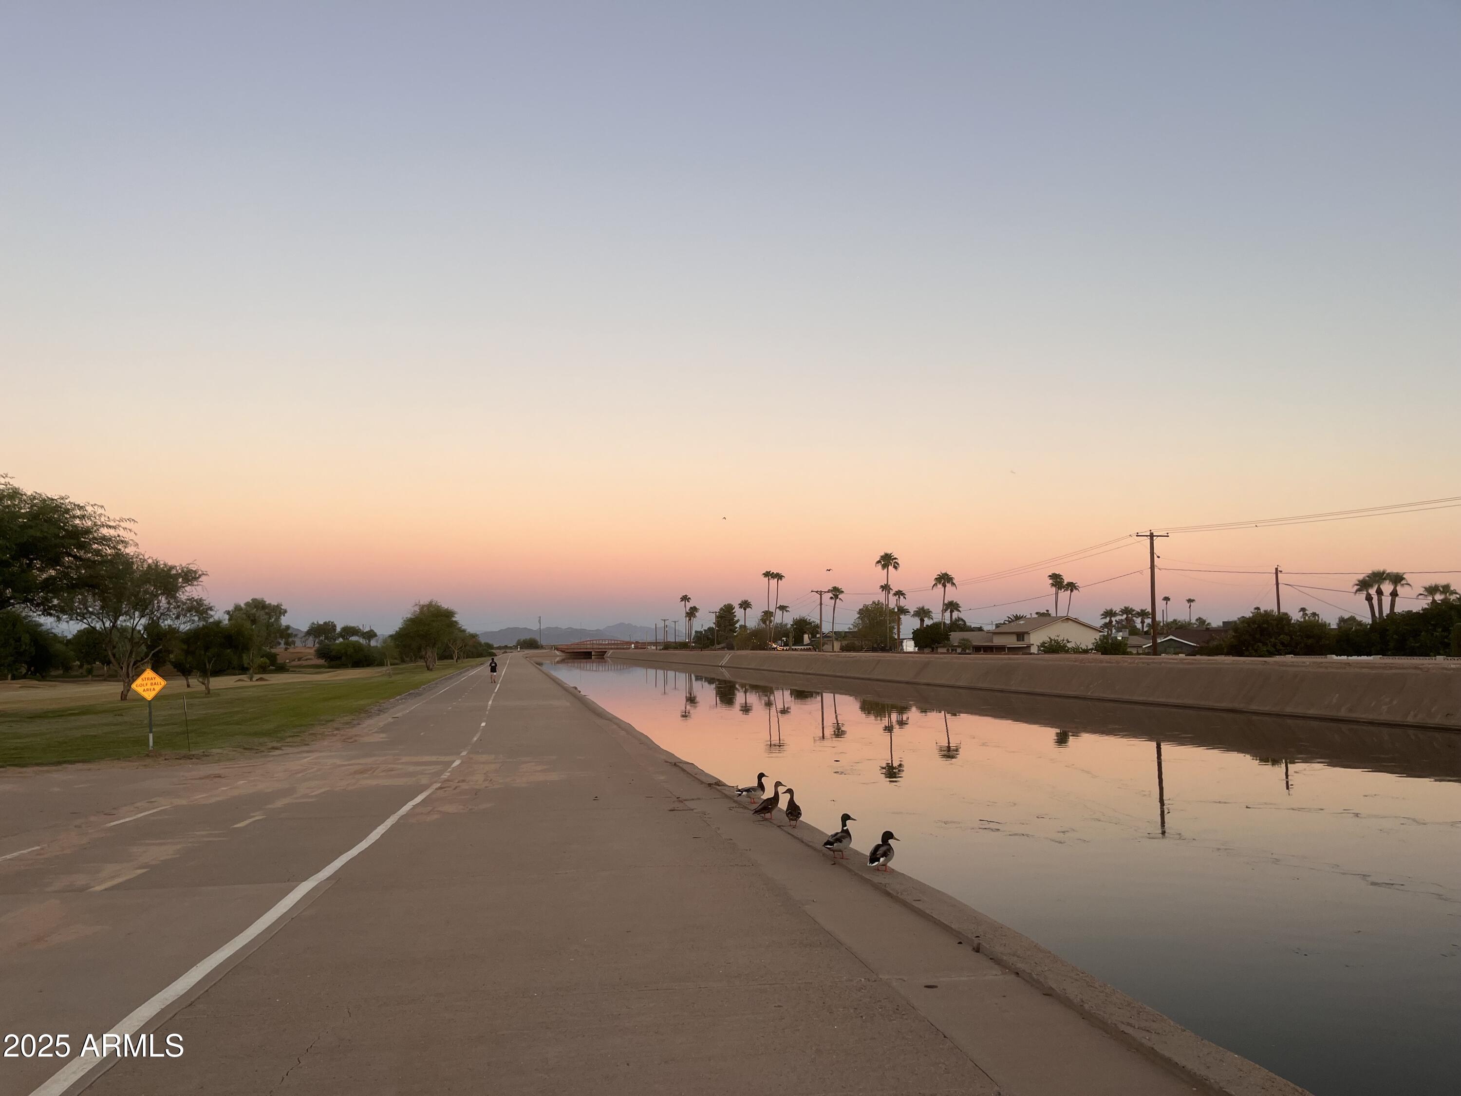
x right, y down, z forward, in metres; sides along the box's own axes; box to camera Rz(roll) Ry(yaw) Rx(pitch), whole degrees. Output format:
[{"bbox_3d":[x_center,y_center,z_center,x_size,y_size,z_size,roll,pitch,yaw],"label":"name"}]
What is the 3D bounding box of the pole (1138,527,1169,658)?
[{"bbox_3d":[27.412,3.513,70.579,2.450,9.281,0.350,1,-5,-12],"label":"pole"}]

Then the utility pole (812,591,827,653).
[{"bbox_3d":[13.312,11.037,162.000,2.700,9.500,0.400,1,-5,-10],"label":"utility pole"}]

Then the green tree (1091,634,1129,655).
[{"bbox_3d":[29.406,8.113,84.869,2.900,2.888,2.700,-2,-6,19],"label":"green tree"}]

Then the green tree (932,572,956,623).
[{"bbox_3d":[29.449,9.031,151.000,3.400,11.000,3.400,0,-5,0],"label":"green tree"}]

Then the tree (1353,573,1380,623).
[{"bbox_3d":[61.439,6.952,105.593,2.300,8.979,2.300,-3,-6,30],"label":"tree"}]

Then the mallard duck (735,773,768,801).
[{"bbox_3d":[0.243,2.840,13.000,0.420,0.370,0.180,2,-6,-21],"label":"mallard duck"}]

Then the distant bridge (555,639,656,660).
[{"bbox_3d":[-40.433,32.679,355.000,33.000,6.600,8.000,0,-5,-9],"label":"distant bridge"}]

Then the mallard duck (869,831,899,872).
[{"bbox_3d":[1.123,2.210,8.075,0.170,0.310,0.350,-5,-7,42],"label":"mallard duck"}]

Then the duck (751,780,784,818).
[{"bbox_3d":[0.356,2.412,10.570,0.360,0.370,0.160,3,-6,-33],"label":"duck"}]

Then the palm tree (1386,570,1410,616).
[{"bbox_3d":[64.472,6.831,105.584,2.300,9.180,2.300,-3,-6,31],"label":"palm tree"}]

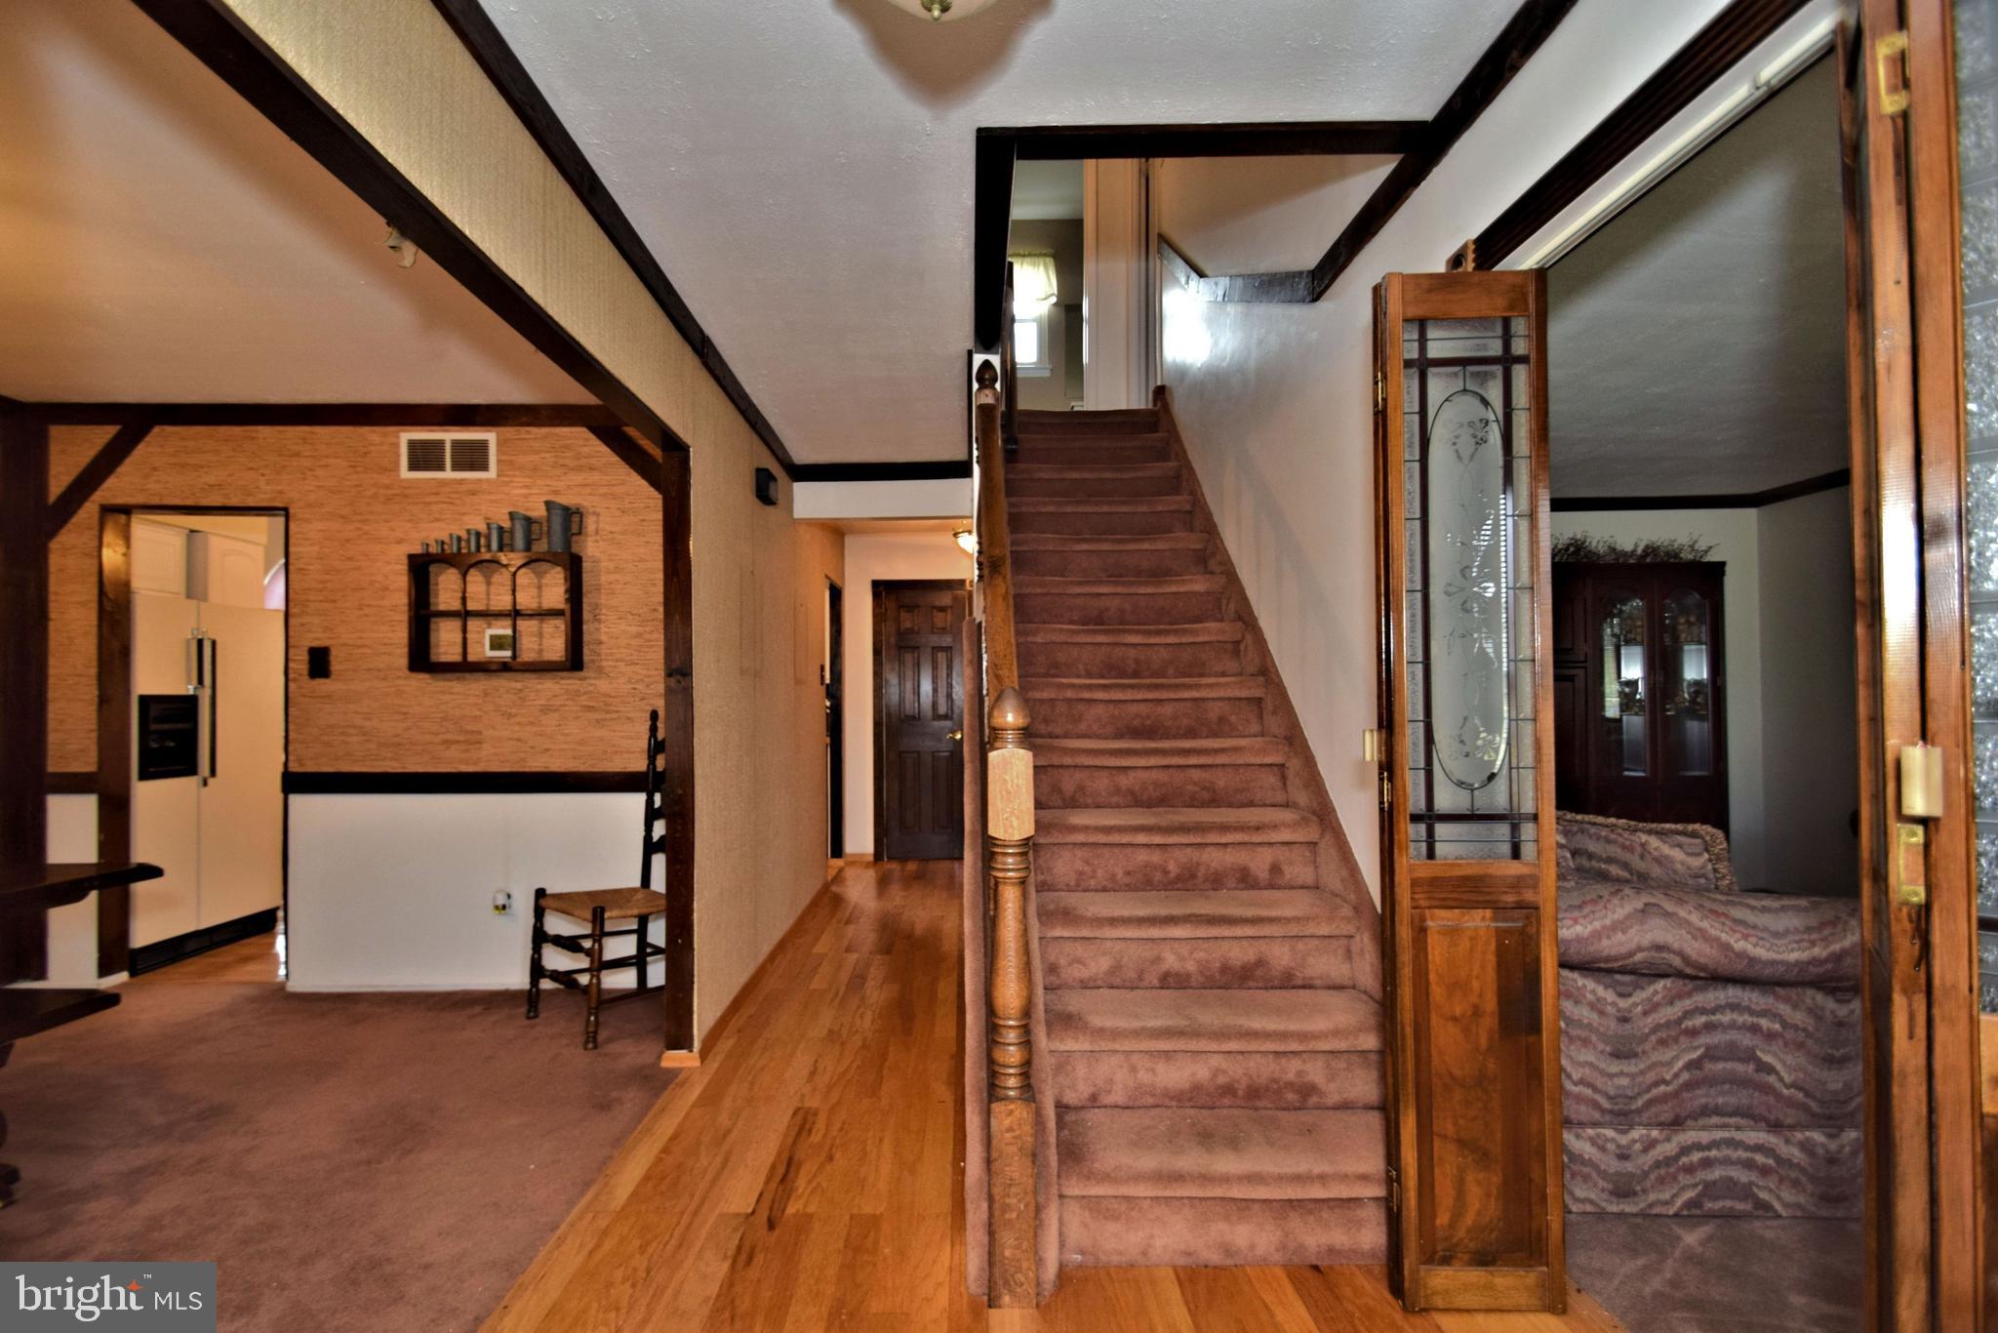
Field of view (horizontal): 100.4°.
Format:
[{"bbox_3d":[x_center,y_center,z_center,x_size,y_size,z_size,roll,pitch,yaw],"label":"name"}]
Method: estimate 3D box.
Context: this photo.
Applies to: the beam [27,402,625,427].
[{"bbox_3d":[-2.680,-1.045,3.450,2.650,0.105,0.060,0,-2,-2],"label":"beam"}]

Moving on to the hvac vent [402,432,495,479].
[{"bbox_3d":[-2.297,-0.881,3.465,0.400,0.192,0.025,0,-2,-2],"label":"hvac vent"}]

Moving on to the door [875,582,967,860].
[{"bbox_3d":[-0.560,0.411,6.180,0.670,2.050,0.060,0,-2,-2],"label":"door"}]

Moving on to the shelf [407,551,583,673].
[{"bbox_3d":[-2.068,-0.215,3.420,0.650,0.477,0.115,0,-2,-2],"label":"shelf"}]

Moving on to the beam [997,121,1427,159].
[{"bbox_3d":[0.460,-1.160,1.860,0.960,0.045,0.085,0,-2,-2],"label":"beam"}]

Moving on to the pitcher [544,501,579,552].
[{"bbox_3d":[-1.795,-0.567,3.420,0.135,0.215,0.100,0,-2,0],"label":"pitcher"}]

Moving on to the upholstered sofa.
[{"bbox_3d":[1.580,0.860,2.900,0.930,0.870,1.950,0,-2,1],"label":"upholstered sofa"}]

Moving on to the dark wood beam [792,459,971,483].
[{"bbox_3d":[-0.624,-1.027,4.380,0.960,0.110,0.035,0,-2,-2],"label":"dark wood beam"}]

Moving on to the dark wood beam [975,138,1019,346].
[{"bbox_3d":[-0.026,-1.139,2.390,0.092,0.040,1.120,0,-2,-2],"label":"dark wood beam"}]

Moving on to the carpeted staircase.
[{"bbox_3d":[0.490,-0.060,3.170,0.860,2.730,2.760,0,-2,-2],"label":"carpeted staircase"}]

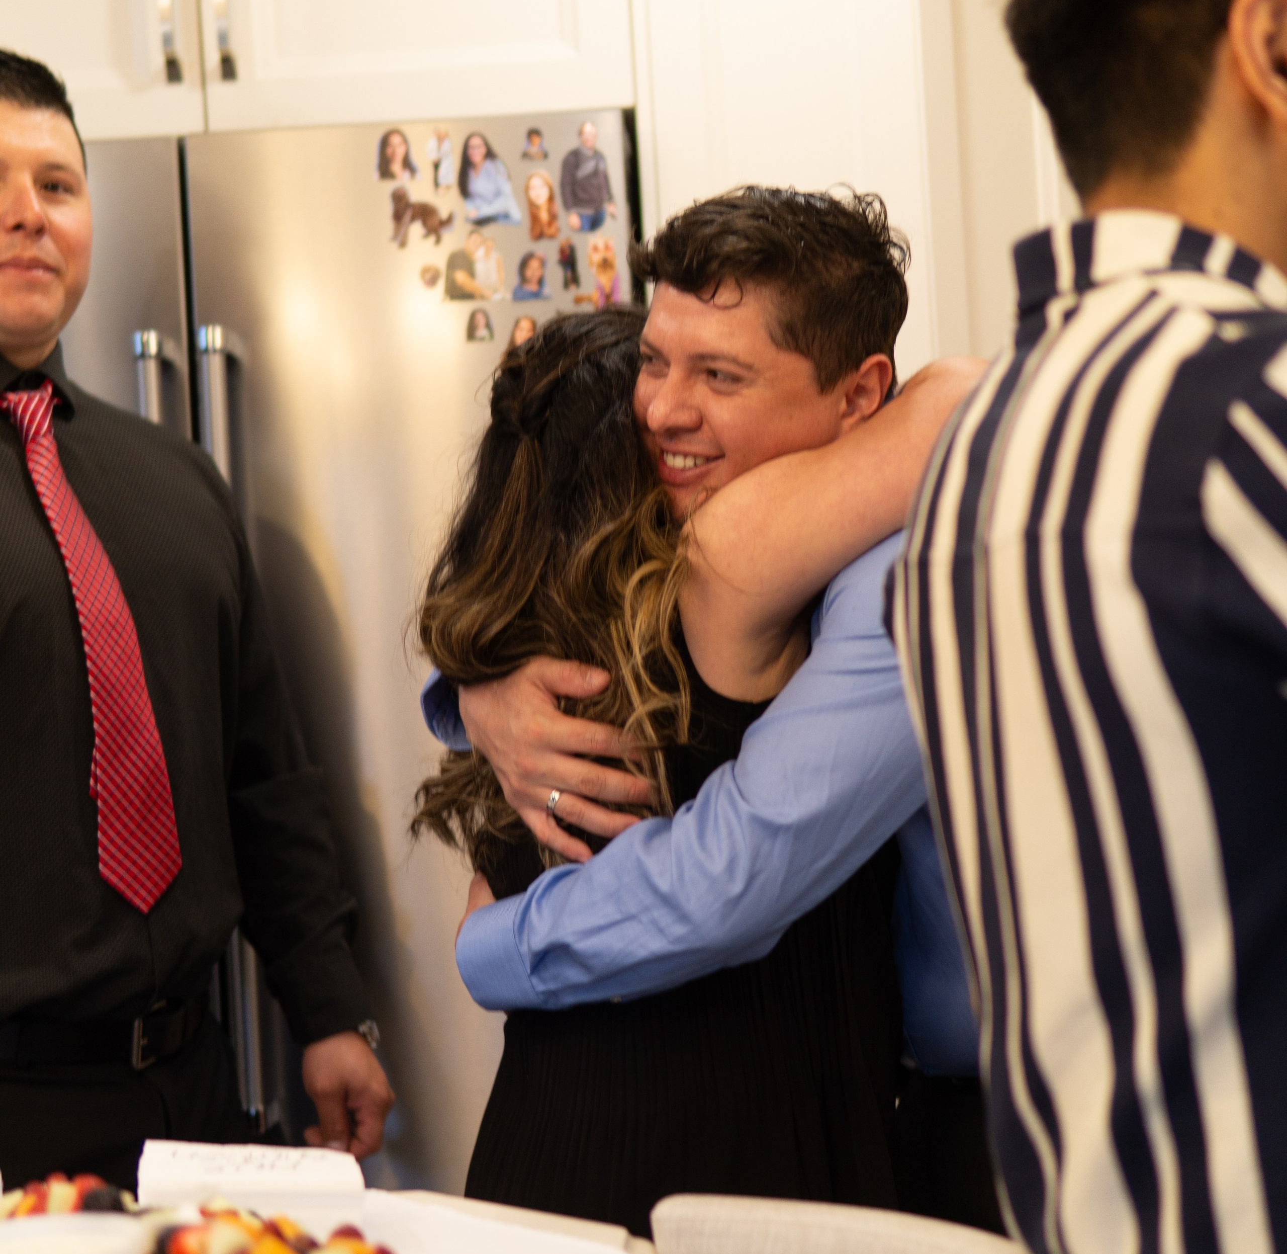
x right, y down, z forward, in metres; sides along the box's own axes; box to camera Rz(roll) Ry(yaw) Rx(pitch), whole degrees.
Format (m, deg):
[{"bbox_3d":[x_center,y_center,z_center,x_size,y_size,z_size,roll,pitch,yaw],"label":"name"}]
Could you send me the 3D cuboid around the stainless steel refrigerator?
[{"bbox_3d":[-0.417,0.382,2.829,0.910,1.780,0.790,-3,0,1],"label":"stainless steel refrigerator"}]

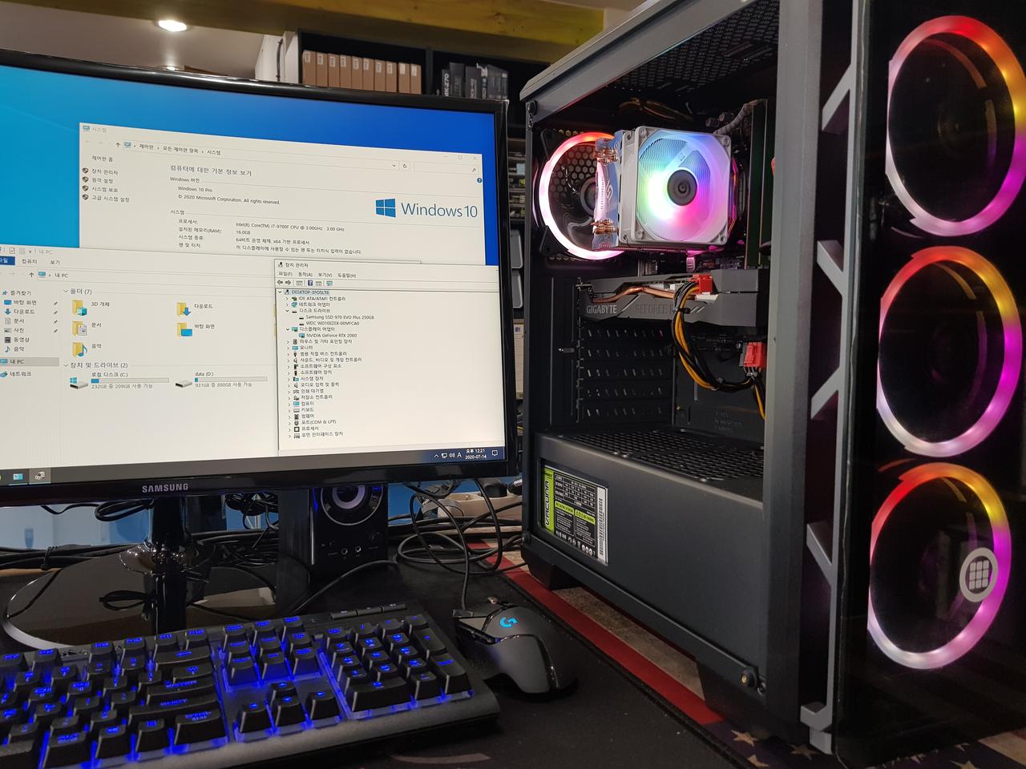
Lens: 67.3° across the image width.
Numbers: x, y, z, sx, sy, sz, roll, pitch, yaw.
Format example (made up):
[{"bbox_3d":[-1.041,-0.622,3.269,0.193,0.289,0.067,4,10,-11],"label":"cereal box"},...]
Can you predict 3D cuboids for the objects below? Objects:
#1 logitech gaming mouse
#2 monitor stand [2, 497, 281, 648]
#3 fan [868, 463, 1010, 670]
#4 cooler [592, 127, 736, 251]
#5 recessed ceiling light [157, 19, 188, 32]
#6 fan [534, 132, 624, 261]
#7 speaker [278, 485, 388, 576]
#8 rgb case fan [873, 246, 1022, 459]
[{"bbox_3d":[0.000,0.182,0.567,0.075,0.040,0.130,-2,5,-26],"label":"logitech gaming mouse"},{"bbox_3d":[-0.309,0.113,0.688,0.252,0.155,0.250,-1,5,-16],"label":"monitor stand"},{"bbox_3d":[0.240,0.103,0.451,0.120,0.120,0.026,-2,5,-23],"label":"fan"},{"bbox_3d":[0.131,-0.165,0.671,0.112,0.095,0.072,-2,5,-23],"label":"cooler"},{"bbox_3d":[-1.682,-1.776,3.800,0.155,0.045,0.155,0,5,0],"label":"recessed ceiling light"},{"bbox_3d":[0.073,-0.178,0.739,0.120,0.120,0.026,-2,5,-23],"label":"fan"},{"bbox_3d":[-0.194,0.103,0.823,0.080,0.155,0.125,-2,5,-31],"label":"speaker"},{"bbox_3d":[0.241,-0.019,0.441,0.120,0.120,0.026,-2,5,-23],"label":"rgb case fan"}]

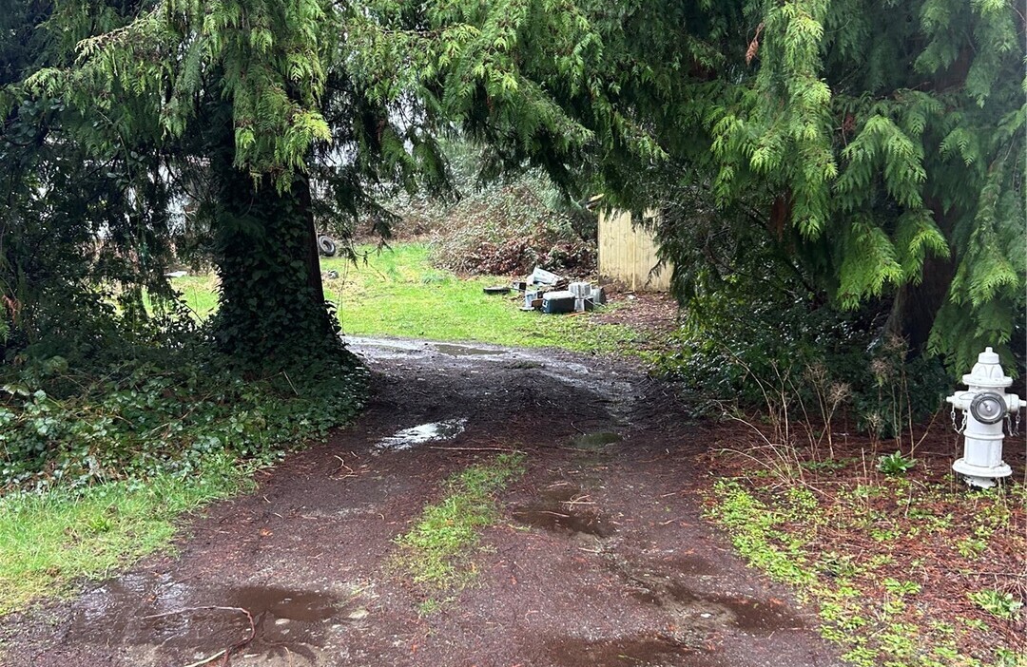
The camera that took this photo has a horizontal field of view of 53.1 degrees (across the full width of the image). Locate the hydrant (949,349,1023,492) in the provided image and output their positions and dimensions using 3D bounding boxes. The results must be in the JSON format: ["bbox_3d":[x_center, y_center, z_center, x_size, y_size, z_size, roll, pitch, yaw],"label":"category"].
[{"bbox_3d":[2.673,0.480,5.821,0.410,0.785,0.390,2,6,18],"label":"hydrant"}]

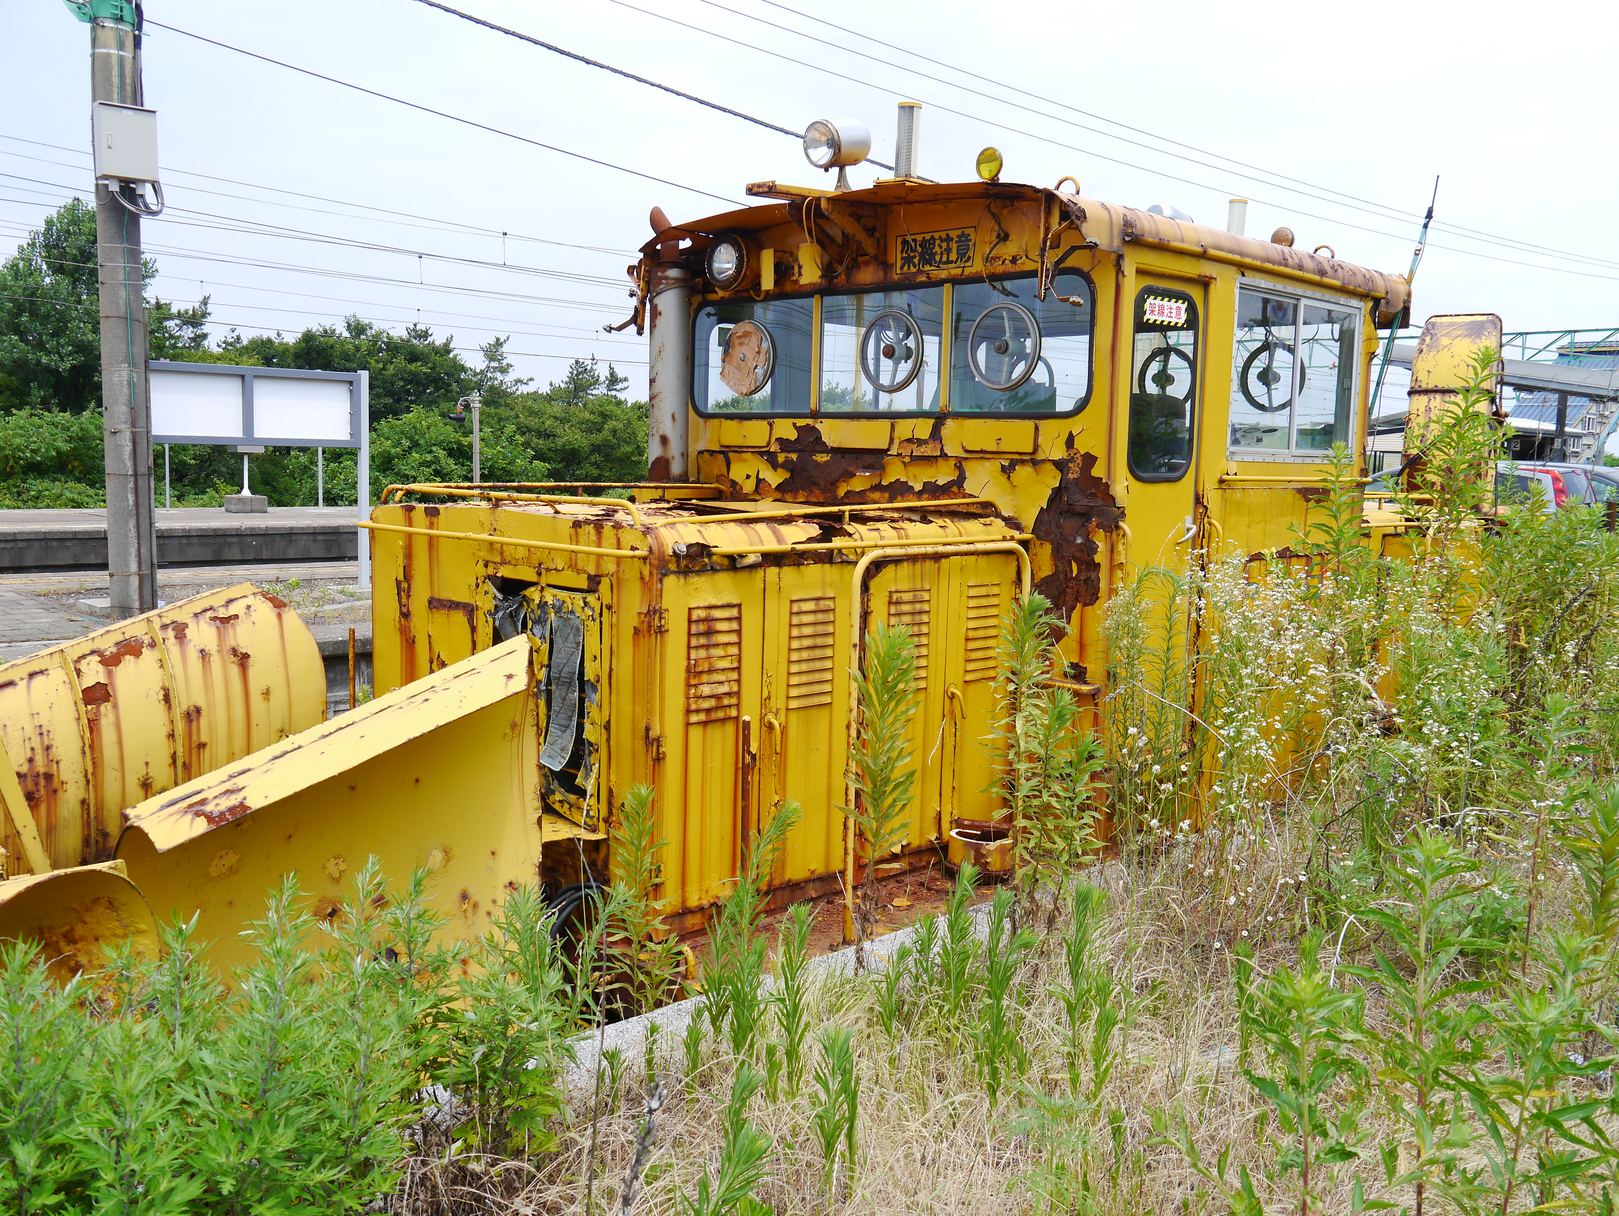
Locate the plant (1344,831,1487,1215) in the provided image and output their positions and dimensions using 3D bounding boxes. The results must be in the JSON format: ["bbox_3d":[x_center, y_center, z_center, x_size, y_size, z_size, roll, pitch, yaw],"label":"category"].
[{"bbox_3d":[1.146,0.824,2.658,0.283,0.820,0.283,4,7,24],"label":"plant"}]

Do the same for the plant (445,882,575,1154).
[{"bbox_3d":[-0.629,0.860,2.952,0.274,0.587,0.261,0,7,-12],"label":"plant"}]

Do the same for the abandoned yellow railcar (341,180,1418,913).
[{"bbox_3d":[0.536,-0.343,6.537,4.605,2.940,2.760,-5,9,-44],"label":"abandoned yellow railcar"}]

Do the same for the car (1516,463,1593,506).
[{"bbox_3d":[9.930,-1.490,21.920,3.900,1.600,1.660,7,9,41],"label":"car"}]

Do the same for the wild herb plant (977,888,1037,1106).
[{"bbox_3d":[0.452,0.892,3.217,0.138,0.518,0.138,2,7,9],"label":"wild herb plant"}]

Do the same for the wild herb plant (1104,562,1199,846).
[{"bbox_3d":[1.301,0.382,5.356,0.381,1.088,0.343,3,7,14],"label":"wild herb plant"}]

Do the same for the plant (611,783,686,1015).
[{"bbox_3d":[-0.438,0.814,3.808,0.208,0.694,0.208,1,7,-6],"label":"plant"}]

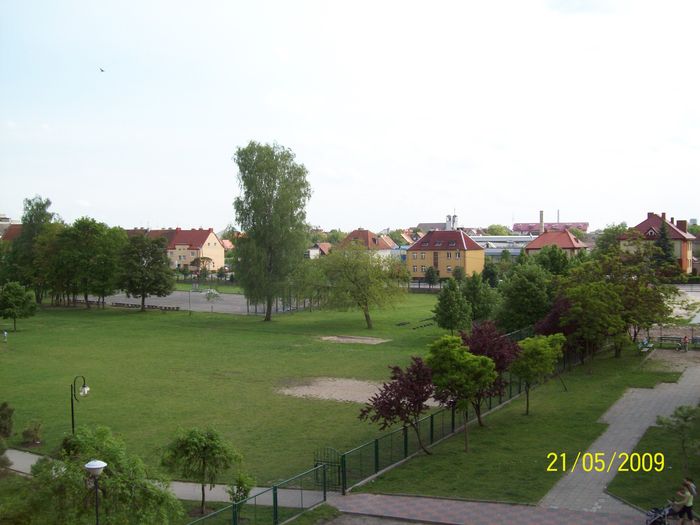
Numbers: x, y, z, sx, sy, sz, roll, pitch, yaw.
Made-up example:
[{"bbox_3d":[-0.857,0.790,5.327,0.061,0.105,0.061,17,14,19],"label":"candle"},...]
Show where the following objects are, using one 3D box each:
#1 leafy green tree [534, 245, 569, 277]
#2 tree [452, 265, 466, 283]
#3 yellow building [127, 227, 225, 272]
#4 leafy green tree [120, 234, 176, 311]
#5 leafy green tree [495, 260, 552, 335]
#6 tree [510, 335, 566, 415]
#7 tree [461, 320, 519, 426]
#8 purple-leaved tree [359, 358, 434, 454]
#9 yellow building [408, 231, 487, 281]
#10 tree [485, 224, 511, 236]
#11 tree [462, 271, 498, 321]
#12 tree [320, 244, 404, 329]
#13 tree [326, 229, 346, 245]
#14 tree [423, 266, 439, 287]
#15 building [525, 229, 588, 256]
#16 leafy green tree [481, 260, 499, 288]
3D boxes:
[{"bbox_3d":[39.021,1.152,140.108,6.920,9.230,6.580,-1,1,16],"label":"leafy green tree"},{"bbox_3d":[23.659,3.032,157.061,3.020,5.200,2.930,-1,1,9],"label":"tree"},{"bbox_3d":[-55.725,-4.202,227.391,36.000,12.200,10.500,1,2,34],"label":"yellow building"},{"bbox_3d":[-27.780,1.405,98.800,7.348,10.404,7.348,-2,3,-16],"label":"leafy green tree"},{"bbox_3d":[16.790,3.622,70.131,5.409,7.253,5.409,0,3,13],"label":"leafy green tree"},{"bbox_3d":[10.649,6.316,41.252,3.060,4.480,2.960,-1,1,14],"label":"tree"},{"bbox_3d":[7.006,5.521,36.174,3.031,5.293,3.031,0,2,0],"label":"tree"},{"bbox_3d":[2.011,6.190,31.492,3.288,4.265,3.100,0,2,0],"label":"purple-leaved tree"},{"bbox_3d":[24.467,-1.773,186.000,16.300,12.700,10.300,0,2,33],"label":"yellow building"},{"bbox_3d":[58.902,-6.609,290.199,11.150,17.060,10.600,-1,1,11],"label":"tree"},{"bbox_3d":[14.427,3.826,80.623,4.105,5.891,4.105,0,3,10],"label":"tree"},{"bbox_3d":[1.543,2.792,85.114,9.810,9.790,9.320,-1,1,1],"label":"tree"},{"bbox_3d":[-4.448,-5.536,239.940,7.500,11.000,7.500,0,2,0],"label":"tree"},{"bbox_3d":[15.165,2.874,137.140,3.100,4.243,3.100,0,2,0],"label":"tree"},{"bbox_3d":[50.362,-2.334,177.854,12.500,11.300,10.500,1,2,34],"label":"building"},{"bbox_3d":[26.468,2.326,138.125,3.415,5.412,3.415,0,2,0],"label":"leafy green tree"}]

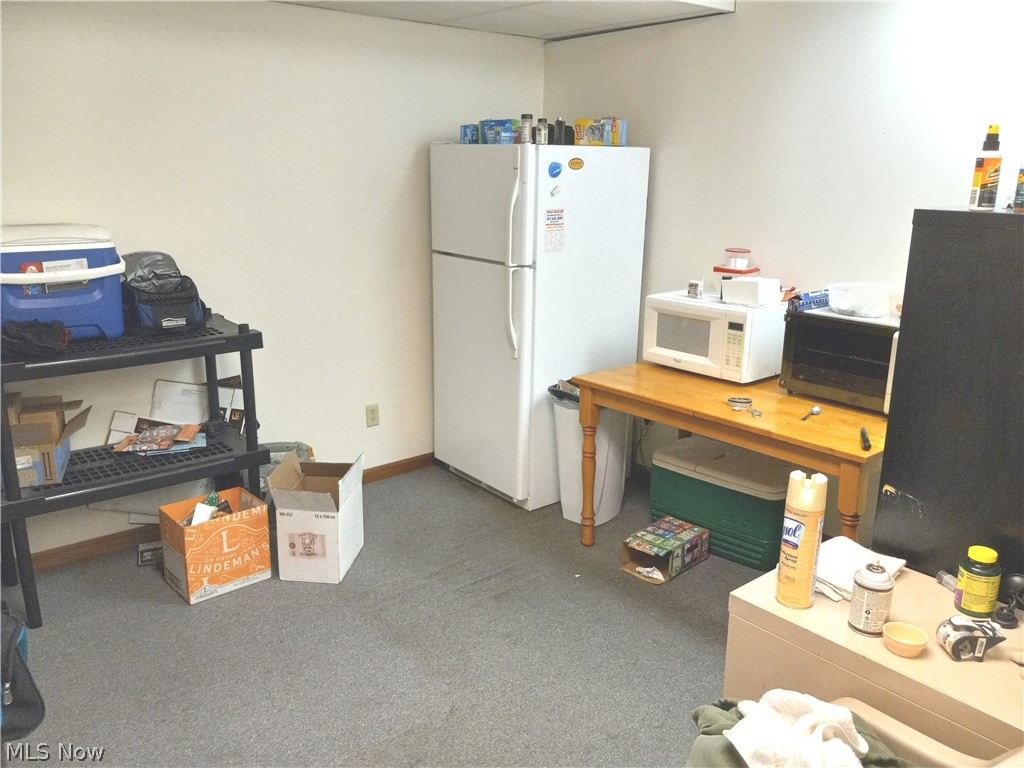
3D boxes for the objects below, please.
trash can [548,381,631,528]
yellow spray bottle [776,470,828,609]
[{"bbox_3d":[0.368,0.331,3.649,0.300,0.610,0.280,-11,19,-38],"label":"trash can"},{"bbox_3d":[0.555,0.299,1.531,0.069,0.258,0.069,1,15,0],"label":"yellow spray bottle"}]

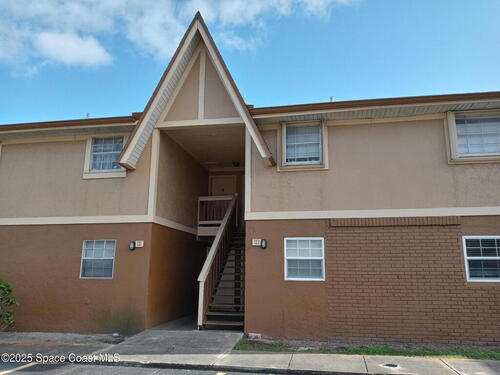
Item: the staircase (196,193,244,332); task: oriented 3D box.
[{"bbox_3d":[-0.377,1.808,11.690,1.270,4.020,3.600,-2,-13,10],"label":"staircase"}]

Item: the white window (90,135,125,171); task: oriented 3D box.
[{"bbox_3d":[-3.818,-0.921,10.821,0.980,1.000,0.100,-2,-13,10],"label":"white window"}]

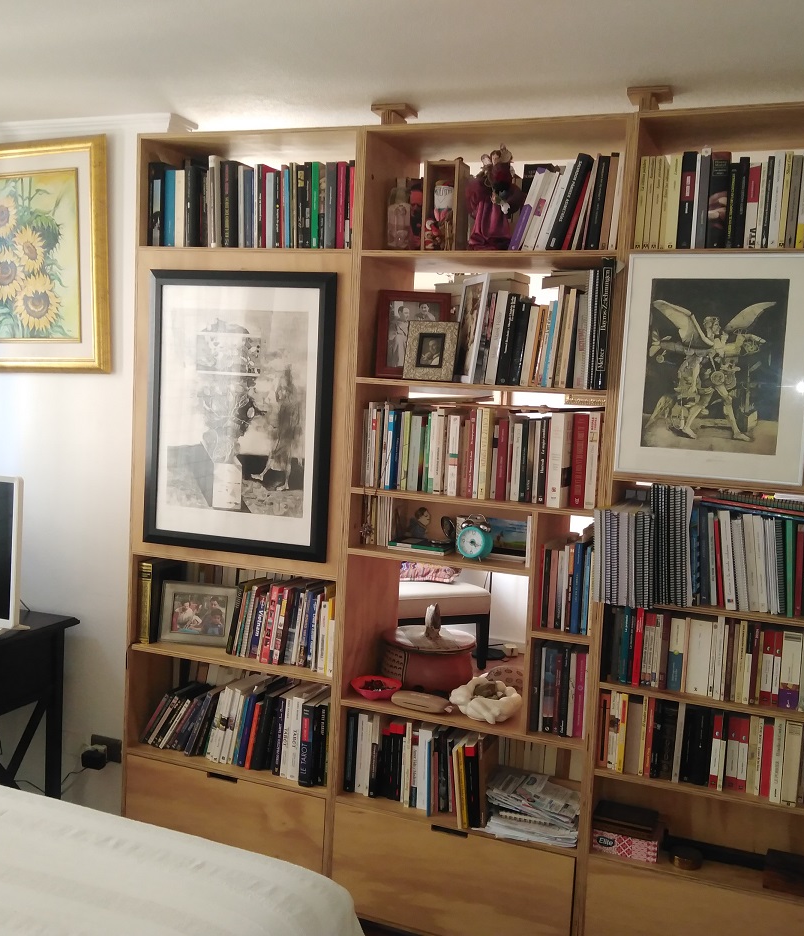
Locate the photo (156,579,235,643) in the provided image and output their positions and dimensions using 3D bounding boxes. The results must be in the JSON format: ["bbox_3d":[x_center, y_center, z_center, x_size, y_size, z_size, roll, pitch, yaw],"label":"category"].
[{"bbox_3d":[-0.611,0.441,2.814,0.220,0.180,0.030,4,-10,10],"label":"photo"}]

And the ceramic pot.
[{"bbox_3d":[0.074,0.542,2.675,0.268,0.146,0.268,3,5,0],"label":"ceramic pot"}]

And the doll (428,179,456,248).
[{"bbox_3d":[0.105,-0.650,2.439,0.062,0.193,0.055,5,6,20],"label":"doll"}]

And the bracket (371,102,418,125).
[{"bbox_3d":[-0.021,-0.923,2.530,0.097,0.085,0.100,5,6,20],"label":"bracket"}]

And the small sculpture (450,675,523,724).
[{"bbox_3d":[0.224,0.608,2.490,0.190,0.072,0.180,5,6,20],"label":"small sculpture"}]

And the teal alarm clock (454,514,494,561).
[{"bbox_3d":[0.189,0.176,2.383,0.083,0.118,0.052,5,6,26],"label":"teal alarm clock"}]

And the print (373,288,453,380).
[{"bbox_3d":[0.028,-0.348,2.491,0.197,0.240,0.030,4,1,8],"label":"print"}]

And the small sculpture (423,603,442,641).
[{"bbox_3d":[0.091,0.430,2.661,0.046,0.098,0.050,5,5,19],"label":"small sculpture"}]

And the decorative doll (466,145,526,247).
[{"bbox_3d":[0.240,-0.677,2.381,0.145,0.268,0.110,5,6,20],"label":"decorative doll"}]

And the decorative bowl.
[{"bbox_3d":[-0.069,0.599,2.528,0.139,0.045,0.134,3,5,0],"label":"decorative bowl"}]

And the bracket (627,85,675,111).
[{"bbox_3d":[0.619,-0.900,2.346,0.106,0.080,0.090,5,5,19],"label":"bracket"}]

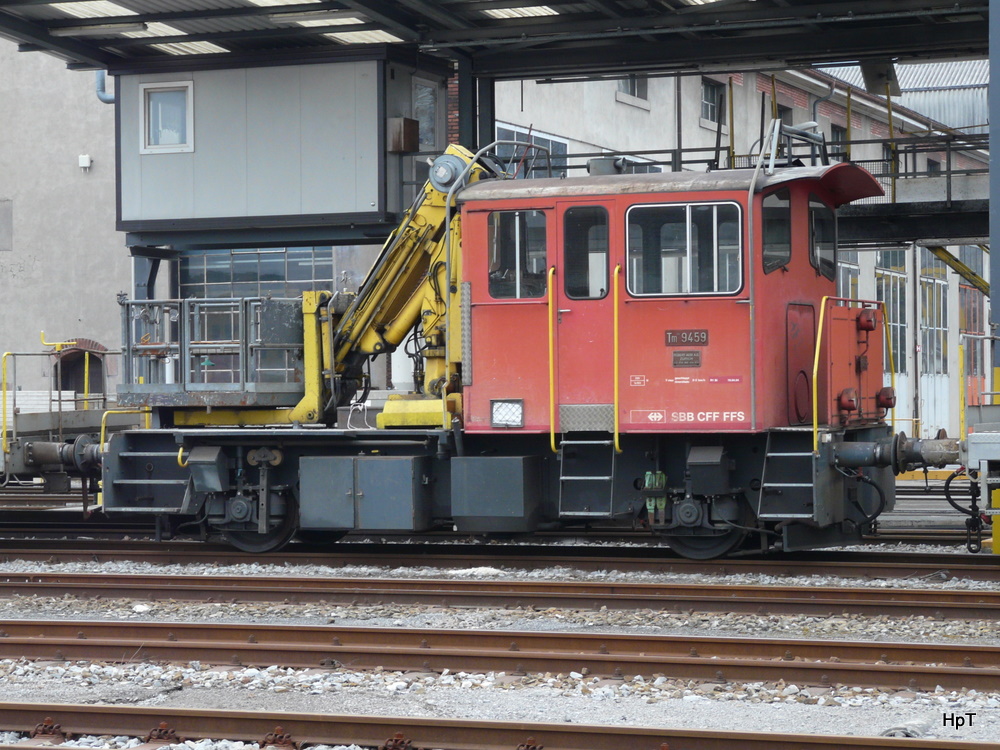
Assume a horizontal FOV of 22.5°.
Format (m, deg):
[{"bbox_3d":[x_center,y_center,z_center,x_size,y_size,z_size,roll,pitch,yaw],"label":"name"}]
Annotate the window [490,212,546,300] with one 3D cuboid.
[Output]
[{"bbox_3d":[0.170,-1.156,24.179,0.611,0.844,0.058,-1,0,22],"label":"window"}]

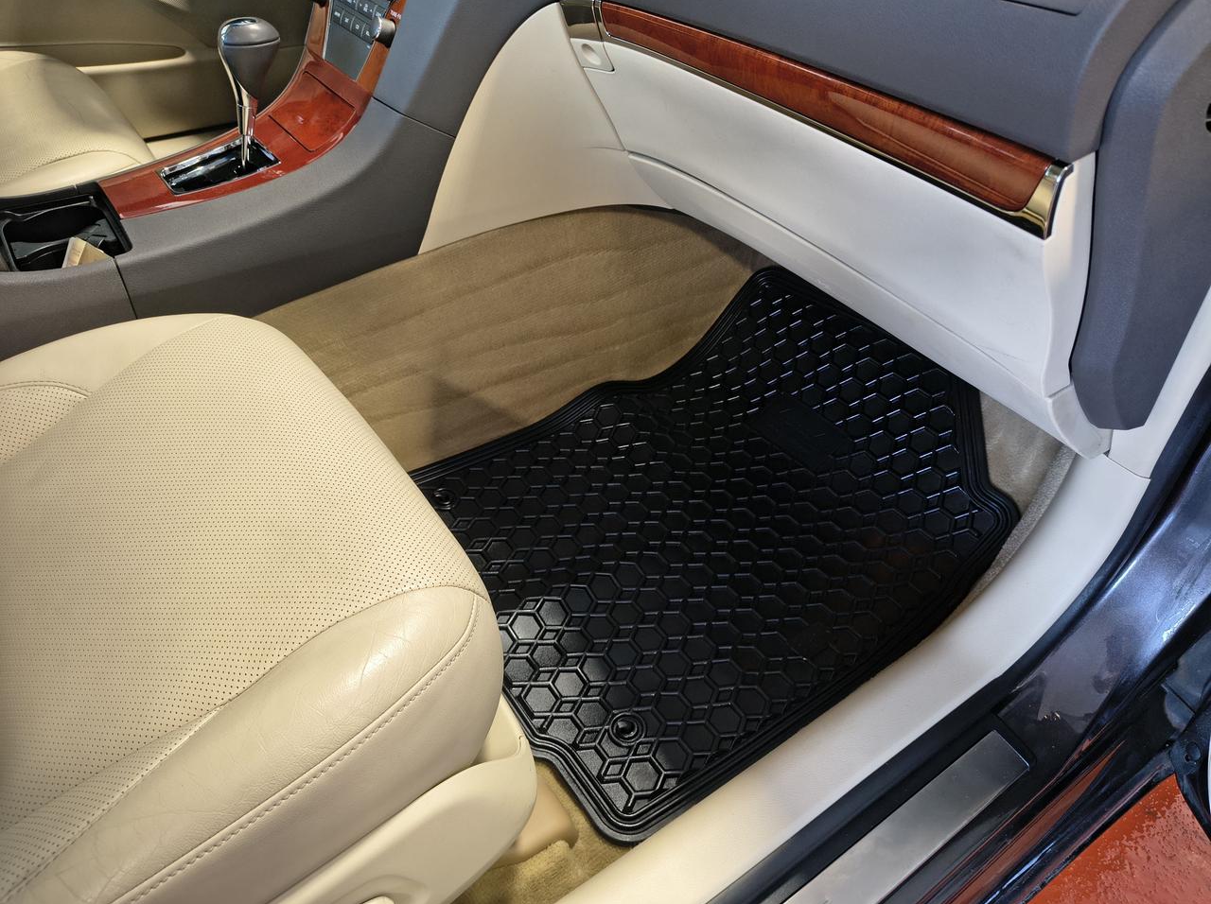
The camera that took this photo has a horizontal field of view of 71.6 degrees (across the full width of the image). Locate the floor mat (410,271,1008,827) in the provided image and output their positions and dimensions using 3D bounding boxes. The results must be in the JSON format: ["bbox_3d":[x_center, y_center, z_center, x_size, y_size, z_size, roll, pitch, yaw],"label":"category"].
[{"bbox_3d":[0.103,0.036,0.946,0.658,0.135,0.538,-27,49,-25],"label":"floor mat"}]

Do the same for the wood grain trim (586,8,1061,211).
[{"bbox_3d":[0.121,-0.264,0.602,0.028,0.037,0.416,-22,46,-29],"label":"wood grain trim"}]

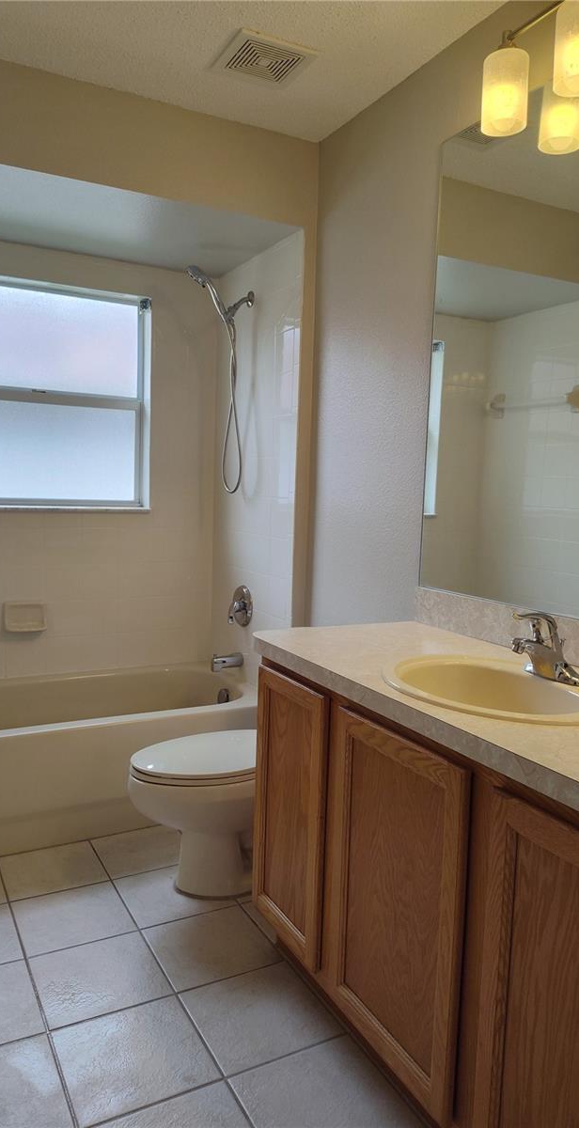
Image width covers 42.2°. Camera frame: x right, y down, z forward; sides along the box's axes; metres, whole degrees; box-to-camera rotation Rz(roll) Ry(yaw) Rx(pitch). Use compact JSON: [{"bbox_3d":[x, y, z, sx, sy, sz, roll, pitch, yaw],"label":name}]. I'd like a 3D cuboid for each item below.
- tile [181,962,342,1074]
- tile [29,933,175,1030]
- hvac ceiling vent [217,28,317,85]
[{"bbox_3d":[-0.070,1.046,1.740,0.294,0.010,0.294,-1,6,-28],"label":"tile"},{"bbox_3d":[-0.469,1.016,1.843,0.289,0.010,0.289,-1,5,-28],"label":"tile"},{"bbox_3d":[-0.072,-1.468,2.181,0.240,0.018,0.222,-1,5,-27],"label":"hvac ceiling vent"}]

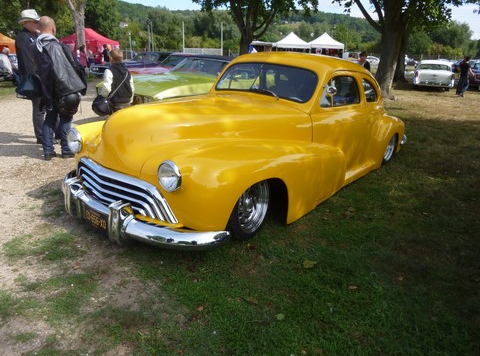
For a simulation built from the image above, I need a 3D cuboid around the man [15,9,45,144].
[{"bbox_3d":[-2.932,-1.387,5.074,0.380,1.880,0.520,15,23,35],"label":"man"}]

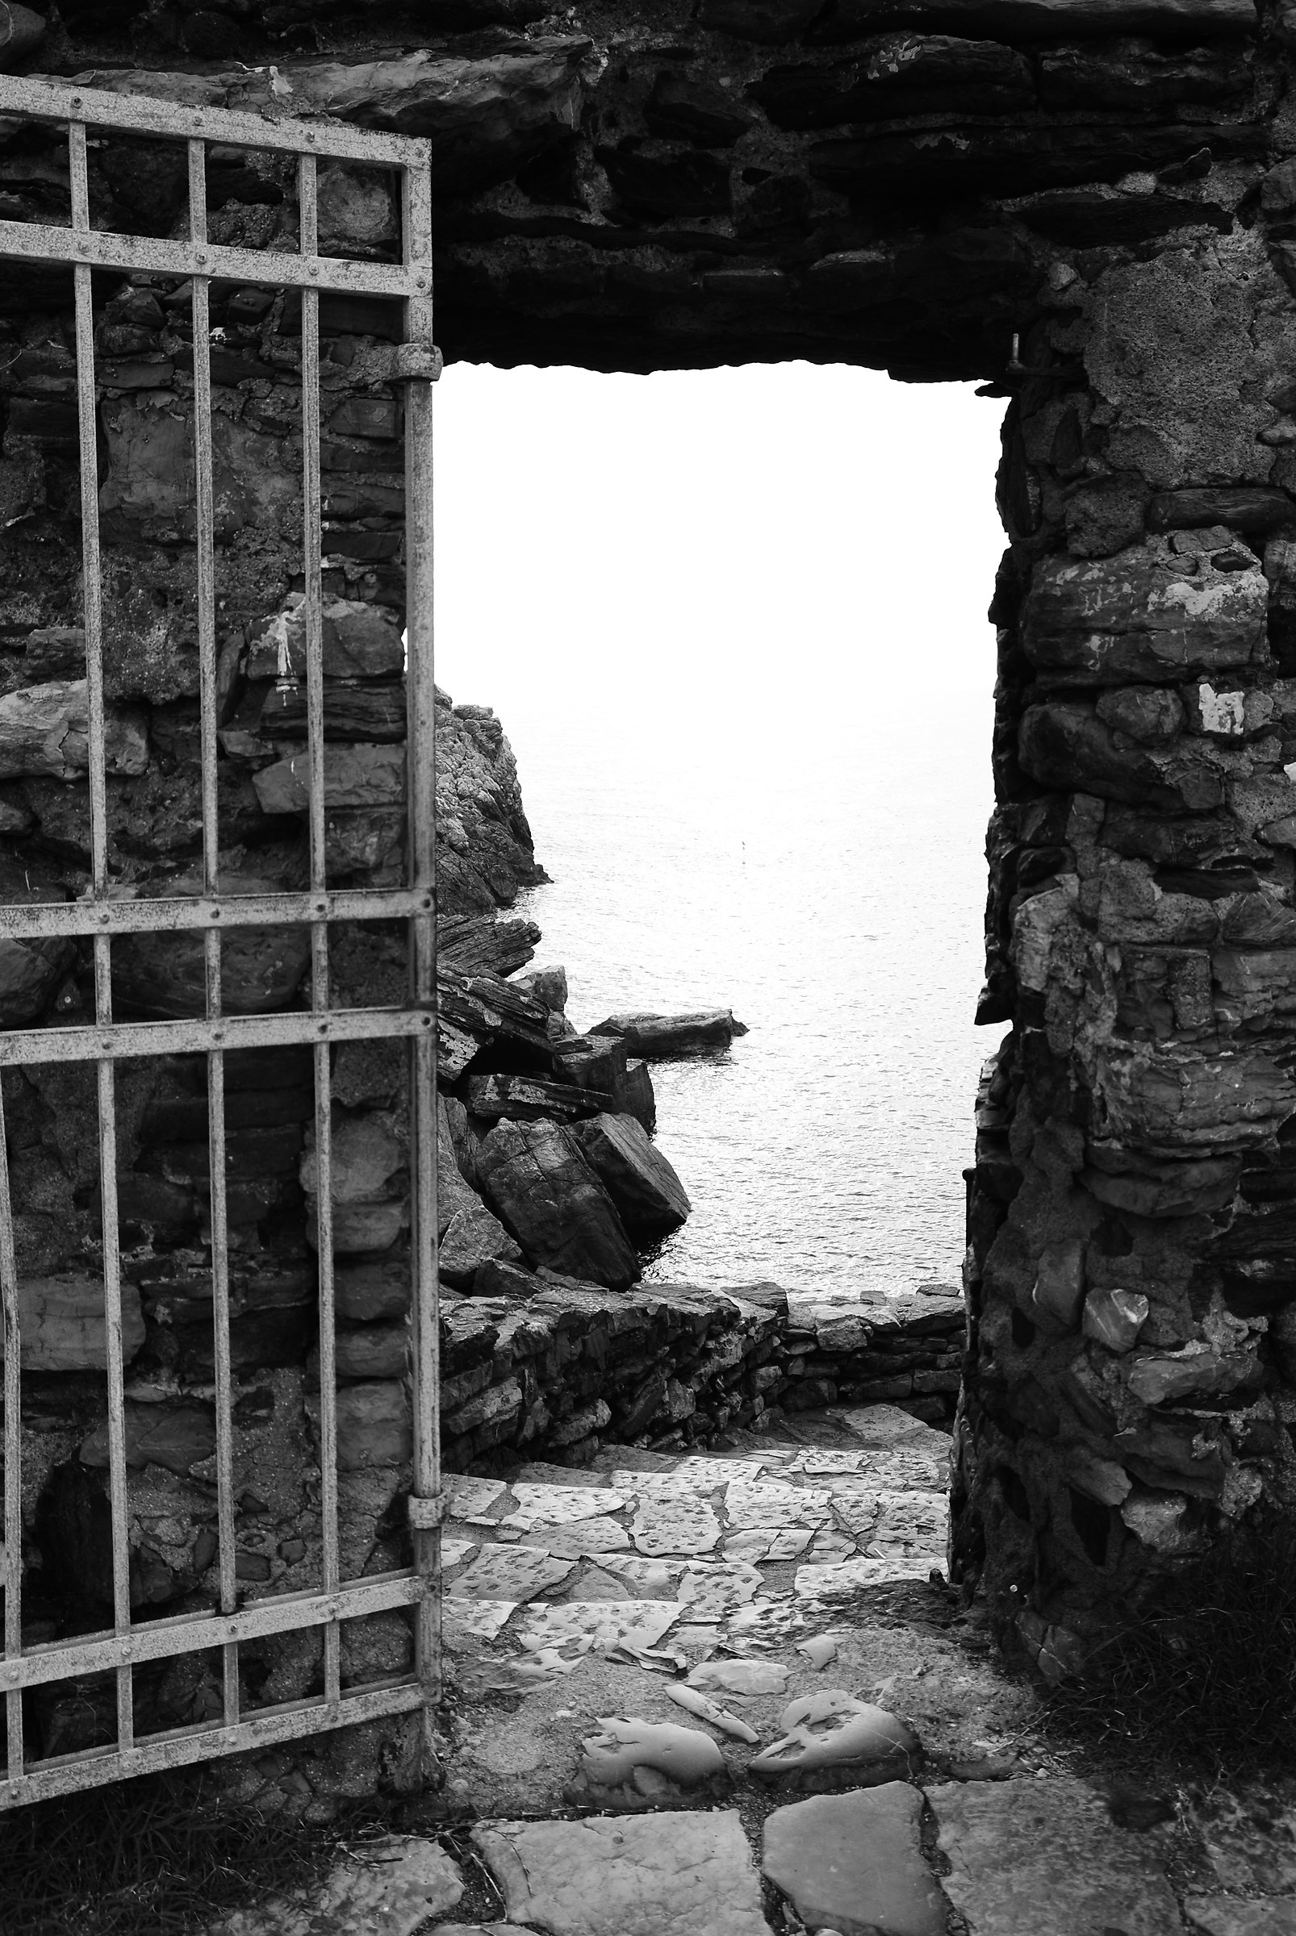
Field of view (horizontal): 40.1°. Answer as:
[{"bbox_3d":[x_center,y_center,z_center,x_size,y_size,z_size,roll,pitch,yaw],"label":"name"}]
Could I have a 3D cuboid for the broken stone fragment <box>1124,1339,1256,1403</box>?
[{"bbox_3d":[0.820,0.609,2.691,0.180,0.085,0.100,-1,9,-7],"label":"broken stone fragment"}]

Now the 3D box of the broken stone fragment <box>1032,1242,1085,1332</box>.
[{"bbox_3d":[0.614,0.477,2.665,0.075,0.125,0.070,-1,9,-7],"label":"broken stone fragment"}]

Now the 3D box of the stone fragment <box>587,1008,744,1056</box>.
[{"bbox_3d":[0.403,1.321,35.913,3.150,0.800,1.400,0,9,0],"label":"stone fragment"}]

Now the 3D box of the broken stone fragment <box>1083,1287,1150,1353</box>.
[{"bbox_3d":[0.698,0.522,2.652,0.090,0.095,0.080,-1,9,-7],"label":"broken stone fragment"}]

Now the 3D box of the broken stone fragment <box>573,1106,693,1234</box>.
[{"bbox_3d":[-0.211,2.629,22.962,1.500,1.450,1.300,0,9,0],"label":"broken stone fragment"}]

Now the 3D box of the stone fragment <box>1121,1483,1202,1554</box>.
[{"bbox_3d":[0.785,0.843,2.723,0.110,0.092,0.090,-1,9,-7],"label":"stone fragment"}]

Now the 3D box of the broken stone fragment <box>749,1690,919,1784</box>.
[{"bbox_3d":[0.270,1.126,2.606,0.235,0.075,0.160,-1,9,-7],"label":"broken stone fragment"}]

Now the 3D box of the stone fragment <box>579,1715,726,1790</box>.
[{"bbox_3d":[0.005,1.130,2.564,0.205,0.070,0.130,-1,9,-7],"label":"stone fragment"}]

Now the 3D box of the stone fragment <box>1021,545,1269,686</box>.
[{"bbox_3d":[0.705,-0.500,2.546,0.320,0.190,0.190,-1,9,-7],"label":"stone fragment"}]

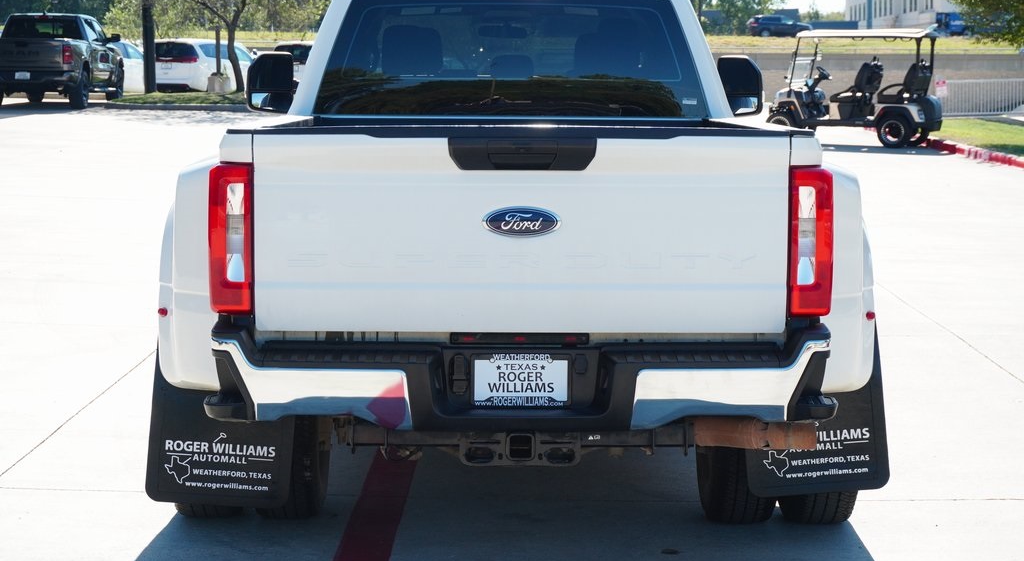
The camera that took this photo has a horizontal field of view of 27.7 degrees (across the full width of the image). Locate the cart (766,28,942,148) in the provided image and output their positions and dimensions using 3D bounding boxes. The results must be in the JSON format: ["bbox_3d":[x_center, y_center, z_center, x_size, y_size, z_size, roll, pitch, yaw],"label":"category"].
[{"bbox_3d":[6.174,-3.479,37.400,2.980,2.000,1.240,4,7,32],"label":"cart"}]

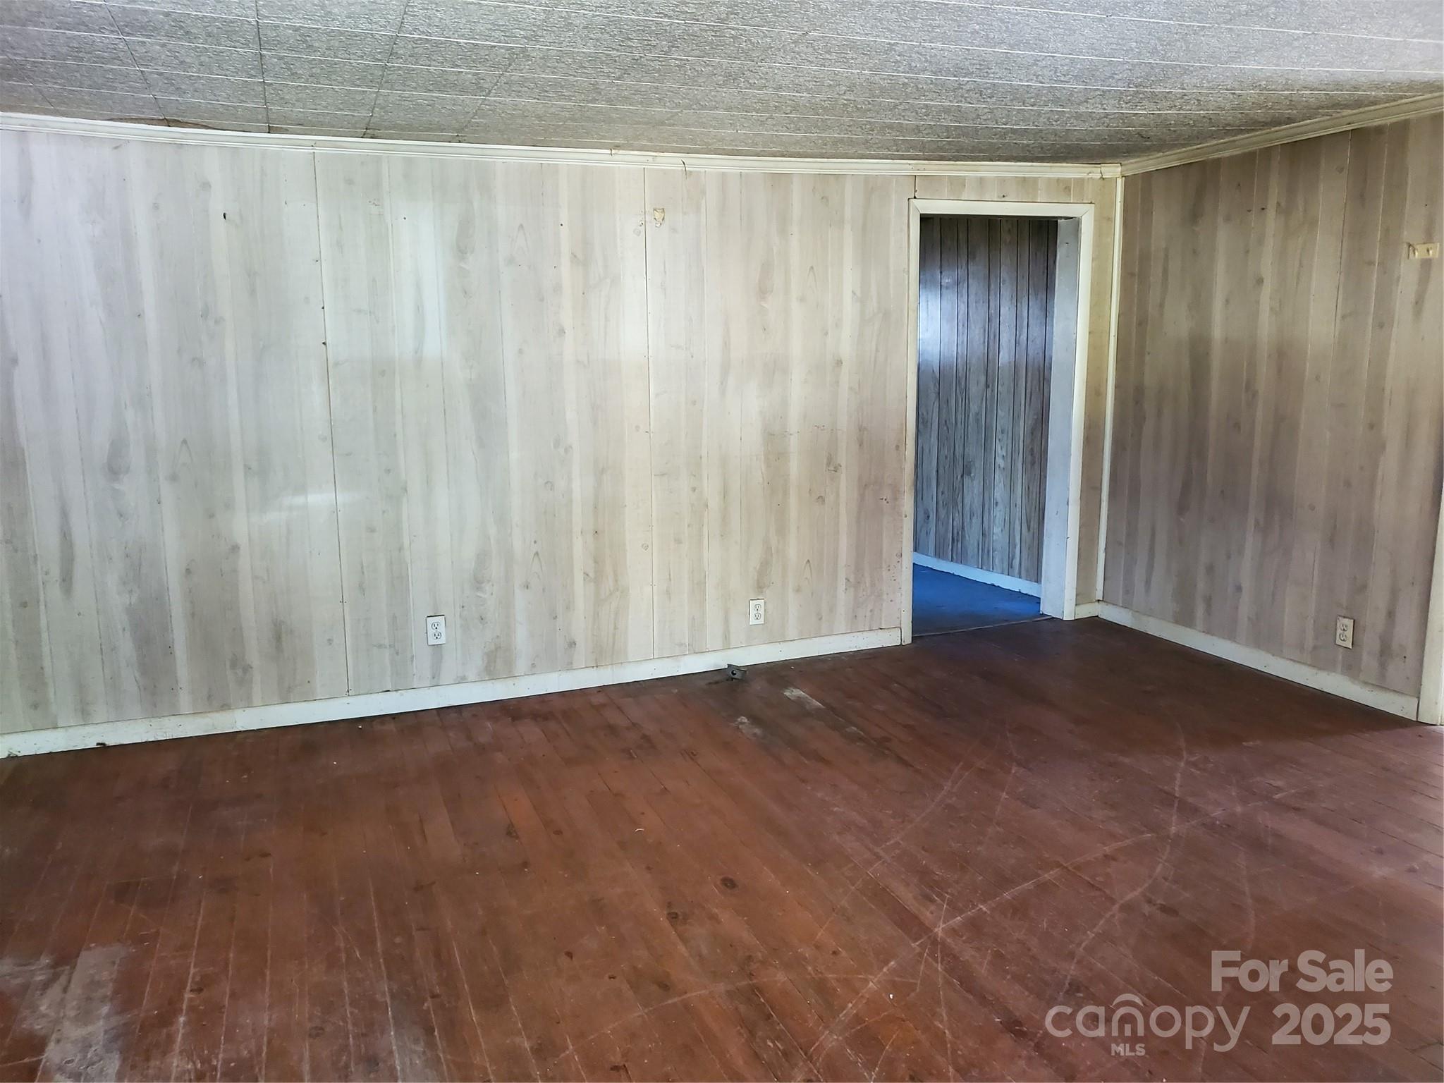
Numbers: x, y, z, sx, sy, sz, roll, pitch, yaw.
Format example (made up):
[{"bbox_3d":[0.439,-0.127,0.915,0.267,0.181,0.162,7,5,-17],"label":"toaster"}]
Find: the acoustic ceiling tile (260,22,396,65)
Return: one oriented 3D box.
[{"bbox_3d":[-0.965,-1.222,2.646,0.305,0.015,0.305,-5,11,-21],"label":"acoustic ceiling tile"}]

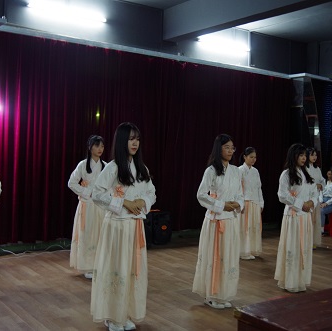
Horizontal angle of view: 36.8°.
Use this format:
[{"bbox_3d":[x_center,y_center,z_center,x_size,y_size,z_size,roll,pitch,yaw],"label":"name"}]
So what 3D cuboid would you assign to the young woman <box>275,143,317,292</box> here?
[{"bbox_3d":[1.385,0.543,5.336,0.470,1.570,0.400,1,0,-34],"label":"young woman"}]

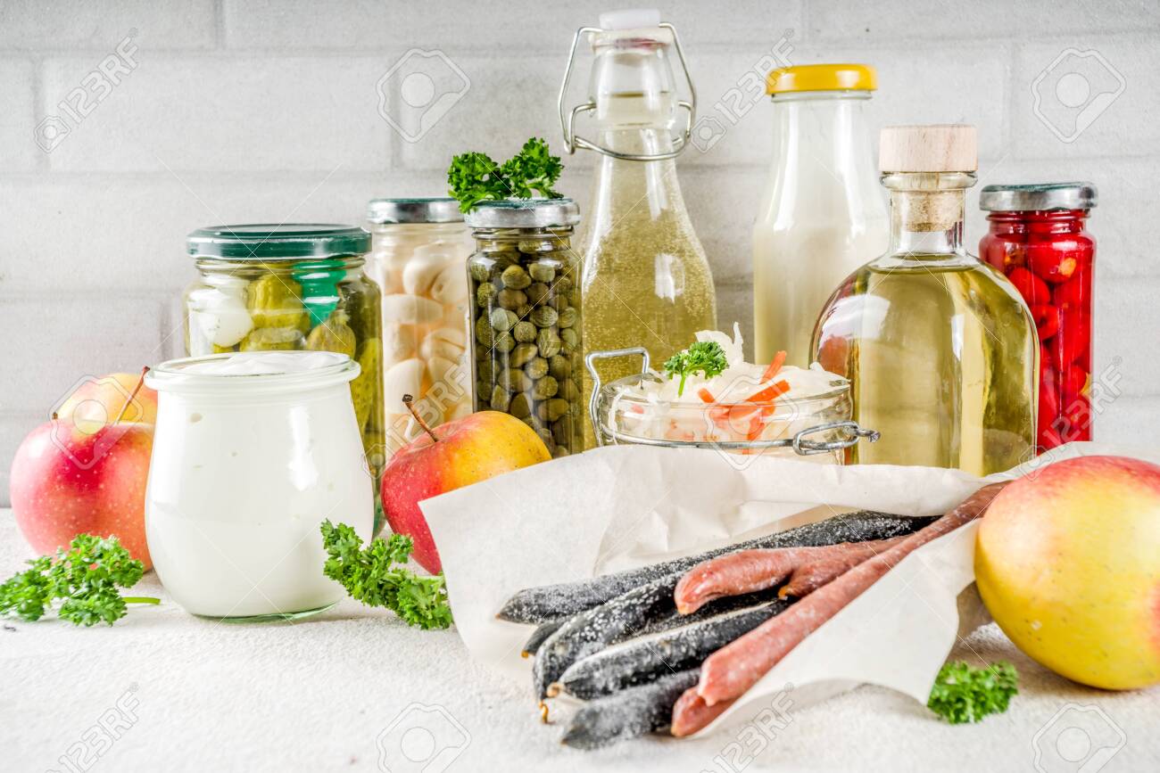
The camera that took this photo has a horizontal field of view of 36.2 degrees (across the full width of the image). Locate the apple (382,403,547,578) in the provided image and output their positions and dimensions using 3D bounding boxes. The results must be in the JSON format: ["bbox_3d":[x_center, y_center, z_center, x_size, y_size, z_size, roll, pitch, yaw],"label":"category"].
[{"bbox_3d":[-0.035,0.037,0.577,0.058,0.055,0.058,-1,8,0],"label":"apple"}]

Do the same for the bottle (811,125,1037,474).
[{"bbox_3d":[0.122,-0.018,0.626,0.080,0.146,0.080,-1,8,0],"label":"bottle"}]

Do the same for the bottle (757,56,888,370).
[{"bbox_3d":[0.102,-0.047,0.739,0.059,0.171,0.059,-1,8,0],"label":"bottle"}]

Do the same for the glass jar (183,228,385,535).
[{"bbox_3d":[-0.115,-0.005,0.685,0.077,0.110,0.077,-1,8,0],"label":"glass jar"}]

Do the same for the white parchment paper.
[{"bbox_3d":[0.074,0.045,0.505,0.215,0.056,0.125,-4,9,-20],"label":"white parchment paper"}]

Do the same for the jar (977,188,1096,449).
[{"bbox_3d":[0.182,-0.018,0.705,0.047,0.122,0.047,-1,8,0],"label":"jar"}]

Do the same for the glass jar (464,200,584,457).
[{"bbox_3d":[-0.021,-0.013,0.700,0.046,0.118,0.046,-1,8,0],"label":"glass jar"}]

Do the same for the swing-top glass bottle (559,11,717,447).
[{"bbox_3d":[0.025,-0.057,0.735,0.061,0.194,0.061,-1,8,0],"label":"swing-top glass bottle"}]

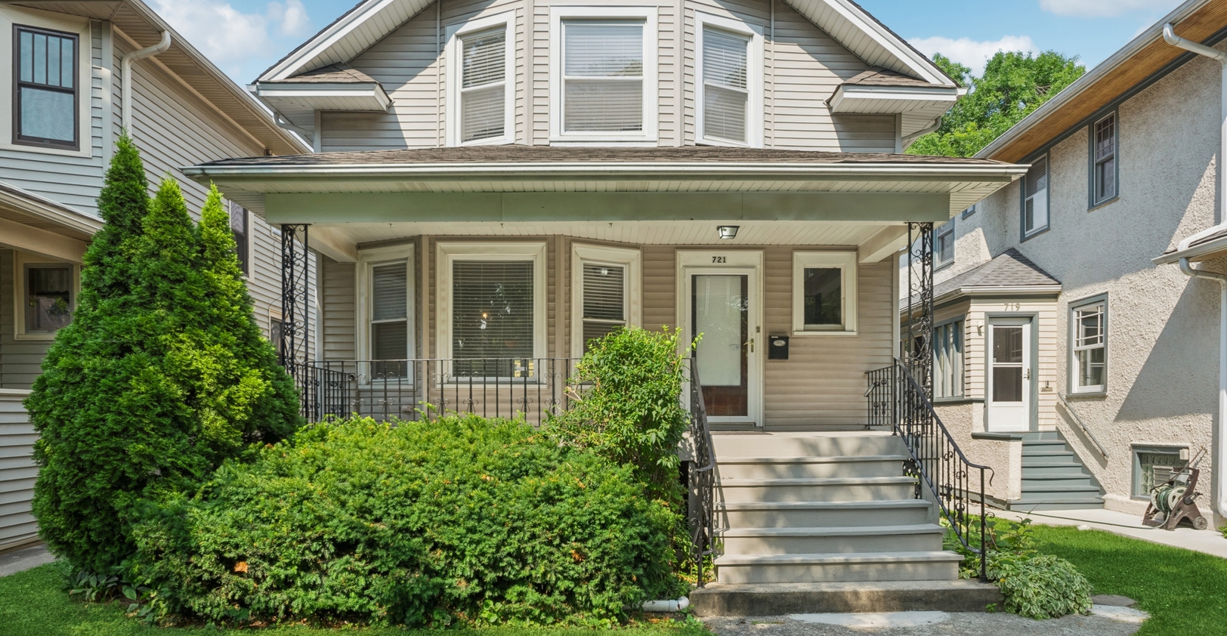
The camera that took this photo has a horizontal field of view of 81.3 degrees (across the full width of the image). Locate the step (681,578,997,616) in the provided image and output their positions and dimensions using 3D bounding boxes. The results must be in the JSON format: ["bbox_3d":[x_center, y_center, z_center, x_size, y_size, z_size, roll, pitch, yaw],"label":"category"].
[{"bbox_3d":[1.875,2.332,5.960,2.500,0.190,0.380,0,-4,0],"label":"step"}]

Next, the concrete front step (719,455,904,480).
[{"bbox_3d":[1.954,1.520,7.330,2.010,0.205,0.310,0,-4,0],"label":"concrete front step"}]

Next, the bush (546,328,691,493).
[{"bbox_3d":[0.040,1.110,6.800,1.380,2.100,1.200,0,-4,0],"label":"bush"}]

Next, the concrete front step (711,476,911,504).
[{"bbox_3d":[1.954,1.681,7.040,2.010,0.205,0.310,0,-4,0],"label":"concrete front step"}]

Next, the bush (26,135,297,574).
[{"bbox_3d":[-4.830,0.352,7.550,2.650,4.500,1.900,0,-4,0],"label":"bush"}]

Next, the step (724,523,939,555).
[{"bbox_3d":[1.923,2.002,6.460,2.070,0.205,0.310,0,-4,0],"label":"step"}]

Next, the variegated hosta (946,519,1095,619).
[{"bbox_3d":[3.450,2.130,6.200,1.180,0.650,1.100,0,-4,0],"label":"variegated hosta"}]

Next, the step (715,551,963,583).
[{"bbox_3d":[1.923,2.163,6.170,2.070,0.205,0.310,0,-4,0],"label":"step"}]

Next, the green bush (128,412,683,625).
[{"bbox_3d":[-1.730,1.680,6.200,4.450,1.550,1.750,0,-4,0],"label":"green bush"}]

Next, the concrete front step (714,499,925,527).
[{"bbox_3d":[1.923,1.841,6.750,2.070,0.205,0.310,0,-4,0],"label":"concrete front step"}]

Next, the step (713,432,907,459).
[{"bbox_3d":[1.954,1.360,7.620,2.010,0.205,0.310,0,-4,0],"label":"step"}]

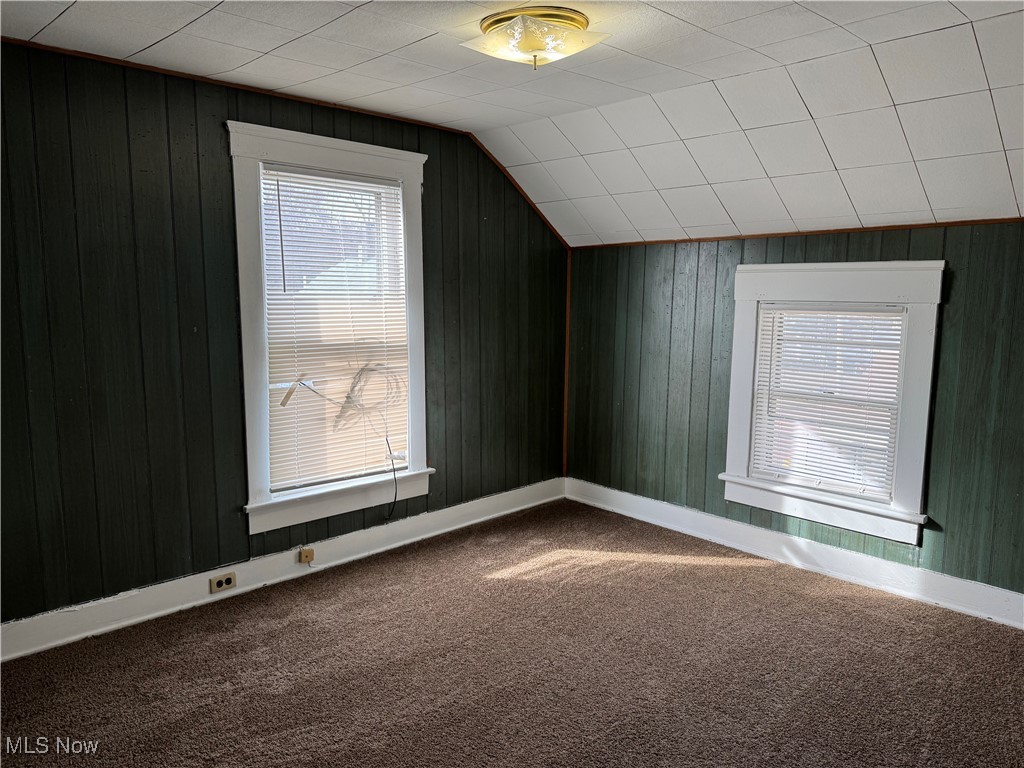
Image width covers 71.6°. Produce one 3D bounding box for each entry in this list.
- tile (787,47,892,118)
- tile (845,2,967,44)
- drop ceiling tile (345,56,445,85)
[{"bbox_3d":[1.229,-1.126,2.660,0.305,0.015,0.309,9,-18,46],"label":"tile"},{"bbox_3d":[1.234,-1.137,2.228,0.265,0.015,0.305,-8,11,-43],"label":"tile"},{"bbox_3d":[-0.442,-1.214,2.740,0.303,0.015,0.305,-8,11,-43],"label":"drop ceiling tile"}]

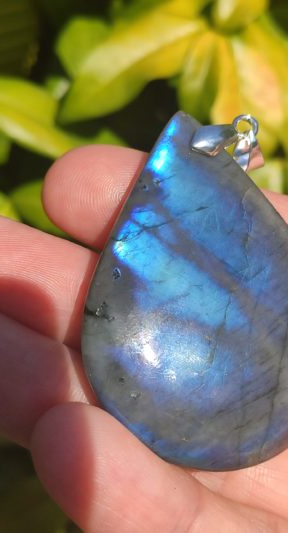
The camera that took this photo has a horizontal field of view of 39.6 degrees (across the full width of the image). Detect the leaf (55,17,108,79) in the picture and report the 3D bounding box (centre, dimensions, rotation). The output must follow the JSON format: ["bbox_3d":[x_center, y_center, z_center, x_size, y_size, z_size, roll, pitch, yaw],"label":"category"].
[{"bbox_3d":[-0.033,-0.117,0.215,0.026,0.008,0.036,-15,62,-1],"label":"leaf"}]

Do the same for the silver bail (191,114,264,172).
[{"bbox_3d":[0.018,-0.027,0.088,0.013,0.011,0.006,19,13,-48],"label":"silver bail"}]

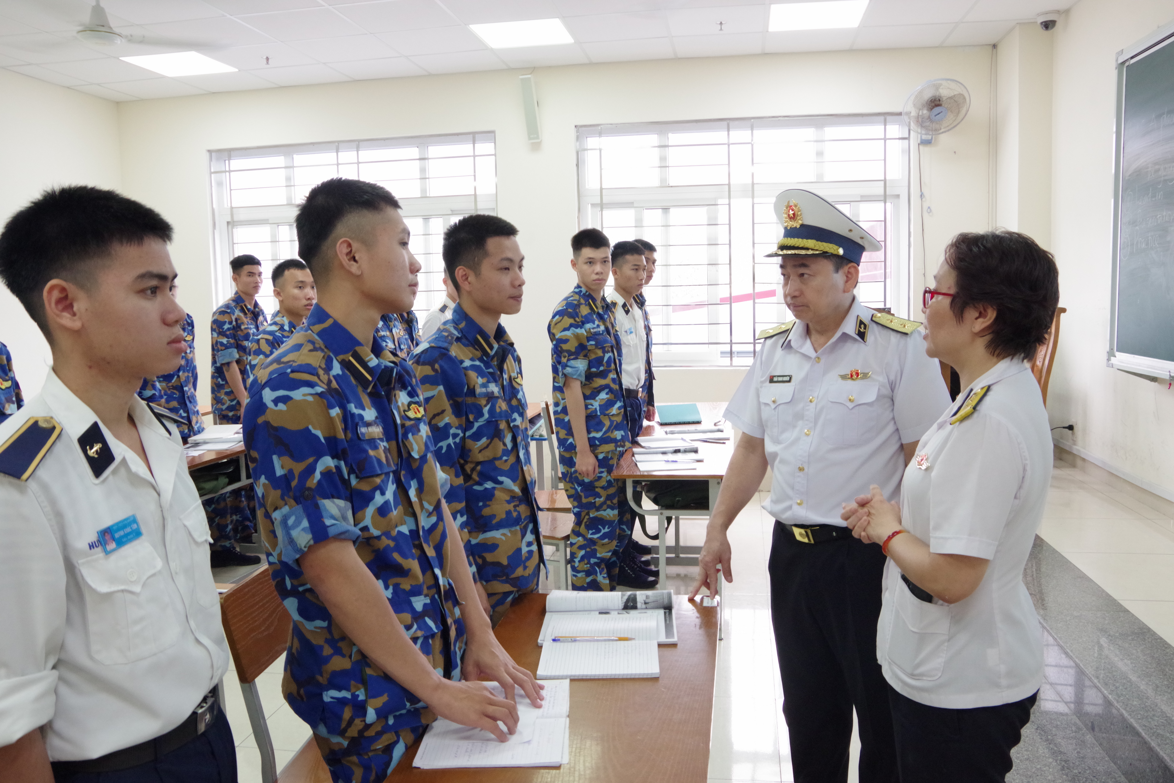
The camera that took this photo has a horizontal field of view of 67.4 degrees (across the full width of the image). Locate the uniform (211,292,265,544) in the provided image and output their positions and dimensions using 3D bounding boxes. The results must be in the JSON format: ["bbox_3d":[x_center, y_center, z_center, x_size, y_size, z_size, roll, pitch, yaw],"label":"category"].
[{"bbox_3d":[-2.074,0.137,5.360,0.340,1.460,0.500,0,7,14],"label":"uniform"}]

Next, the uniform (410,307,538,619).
[{"bbox_3d":[-0.301,0.470,2.500,0.340,1.430,0.500,2,8,26],"label":"uniform"}]

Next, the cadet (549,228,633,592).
[{"bbox_3d":[0.026,0.212,3.625,0.300,1.735,0.480,2,8,27],"label":"cadet"}]

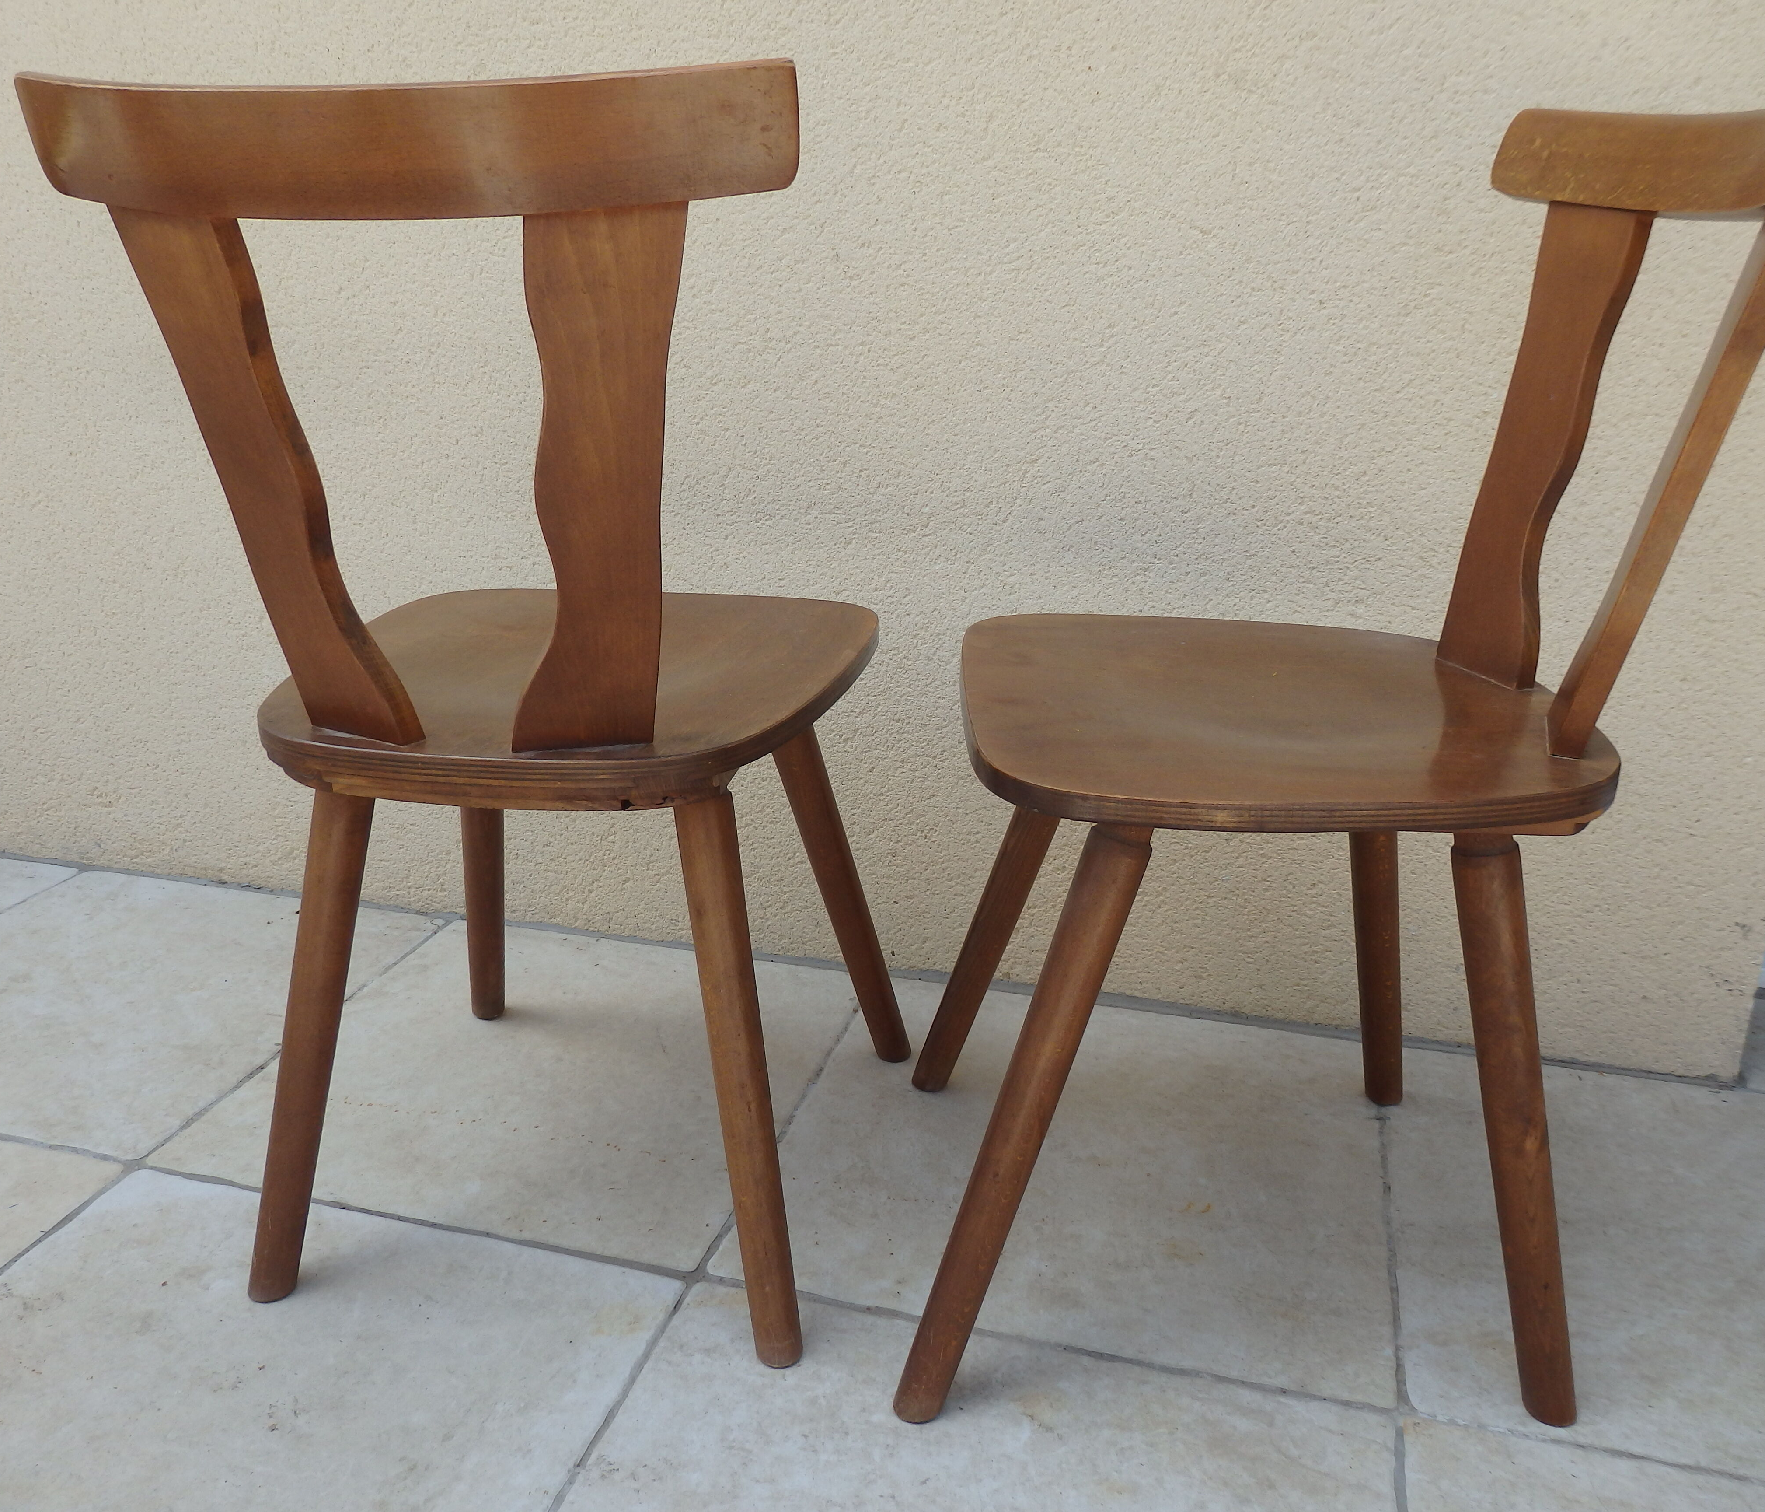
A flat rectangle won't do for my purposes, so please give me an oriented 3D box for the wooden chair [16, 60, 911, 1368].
[{"bbox_3d":[-0.234,-0.038,1.080,0.447,0.829,0.522,3,20,9],"label":"wooden chair"}]

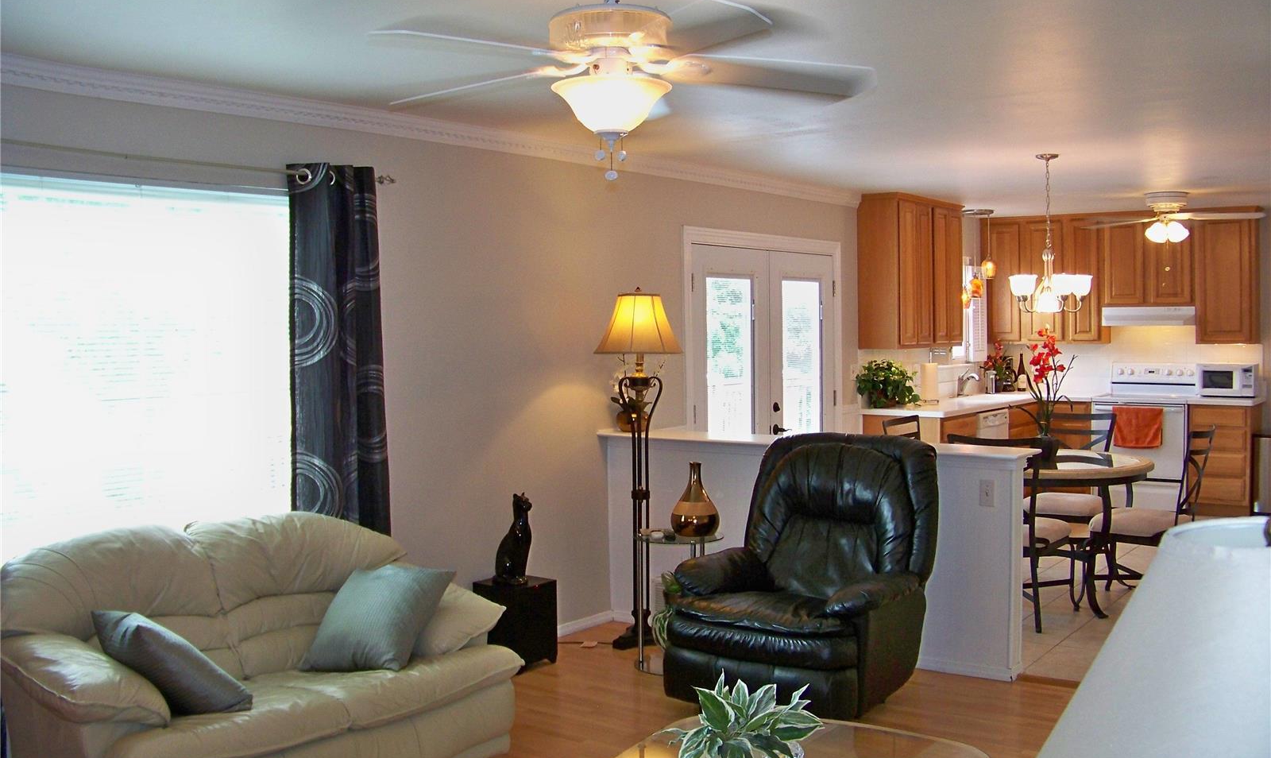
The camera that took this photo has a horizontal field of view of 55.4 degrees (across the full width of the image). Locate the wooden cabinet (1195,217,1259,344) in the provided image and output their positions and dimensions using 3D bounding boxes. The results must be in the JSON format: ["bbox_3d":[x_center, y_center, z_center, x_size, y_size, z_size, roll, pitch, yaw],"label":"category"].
[{"bbox_3d":[4.950,-0.830,10.127,0.430,1.070,0.320,1,3,36],"label":"wooden cabinet"}]

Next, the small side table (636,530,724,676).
[{"bbox_3d":[0.201,1.001,5.454,0.400,0.610,0.400,-1,3,0],"label":"small side table"}]

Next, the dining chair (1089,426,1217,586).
[{"bbox_3d":[2.655,0.711,6.266,0.580,0.950,0.490,1,3,38],"label":"dining chair"}]

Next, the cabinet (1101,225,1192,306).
[{"bbox_3d":[4.472,-0.994,10.465,0.760,0.750,0.320,1,3,36],"label":"cabinet"}]

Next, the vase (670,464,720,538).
[{"bbox_3d":[0.283,0.578,5.849,0.235,0.357,0.235,-1,3,3],"label":"vase"}]

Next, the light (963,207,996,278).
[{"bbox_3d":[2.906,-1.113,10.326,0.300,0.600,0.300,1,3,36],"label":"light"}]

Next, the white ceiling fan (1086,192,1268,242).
[{"bbox_3d":[3.968,-1.180,8.920,1.240,0.370,1.270,0,3,24],"label":"white ceiling fan"}]

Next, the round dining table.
[{"bbox_3d":[2.319,0.820,6.629,1.040,0.770,1.040,-1,3,0],"label":"round dining table"}]

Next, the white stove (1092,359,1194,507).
[{"bbox_3d":[4.083,0.448,9.736,0.750,1.170,0.670,1,4,35],"label":"white stove"}]

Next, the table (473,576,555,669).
[{"bbox_3d":[-0.544,1.112,5.549,0.280,0.395,0.270,1,3,33],"label":"table"}]

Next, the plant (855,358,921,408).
[{"bbox_3d":[1.922,0.050,9.037,0.440,0.360,0.420,1,4,35],"label":"plant"}]

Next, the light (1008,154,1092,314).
[{"bbox_3d":[2.189,-0.762,6.418,0.440,0.840,0.440,1,3,38],"label":"light"}]

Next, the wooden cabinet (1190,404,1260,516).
[{"bbox_3d":[4.545,0.593,9.306,0.470,0.890,0.600,1,3,38],"label":"wooden cabinet"}]

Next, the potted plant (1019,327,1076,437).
[{"bbox_3d":[2.483,0.022,7.291,0.340,0.678,0.300,1,3,36],"label":"potted plant"}]

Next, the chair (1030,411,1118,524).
[{"bbox_3d":[2.722,0.726,7.667,0.520,1.000,0.600,1,3,36],"label":"chair"}]

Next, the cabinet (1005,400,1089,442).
[{"bbox_3d":[3.474,0.593,10.031,0.680,0.870,0.620,1,4,35],"label":"cabinet"}]

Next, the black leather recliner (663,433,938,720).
[{"bbox_3d":[0.720,0.792,5.067,0.870,1.050,0.910,1,3,31],"label":"black leather recliner"}]

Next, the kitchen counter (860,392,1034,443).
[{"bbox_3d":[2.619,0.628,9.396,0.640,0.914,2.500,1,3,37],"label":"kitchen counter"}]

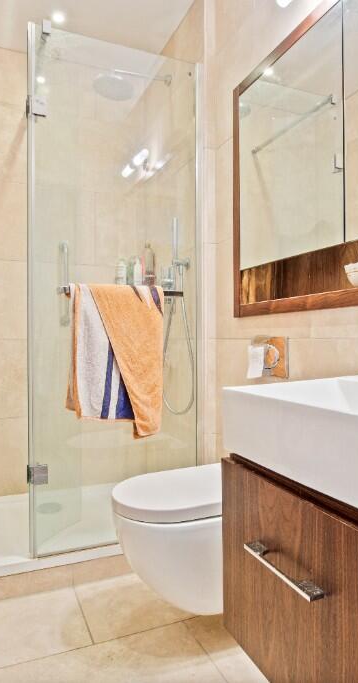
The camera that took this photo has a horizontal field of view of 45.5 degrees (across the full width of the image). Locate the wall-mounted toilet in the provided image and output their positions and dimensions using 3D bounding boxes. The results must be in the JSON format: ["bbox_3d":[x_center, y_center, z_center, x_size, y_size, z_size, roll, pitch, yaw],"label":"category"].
[{"bbox_3d":[0.049,0.676,1.453,0.530,0.375,0.365,0,0,-24],"label":"wall-mounted toilet"}]

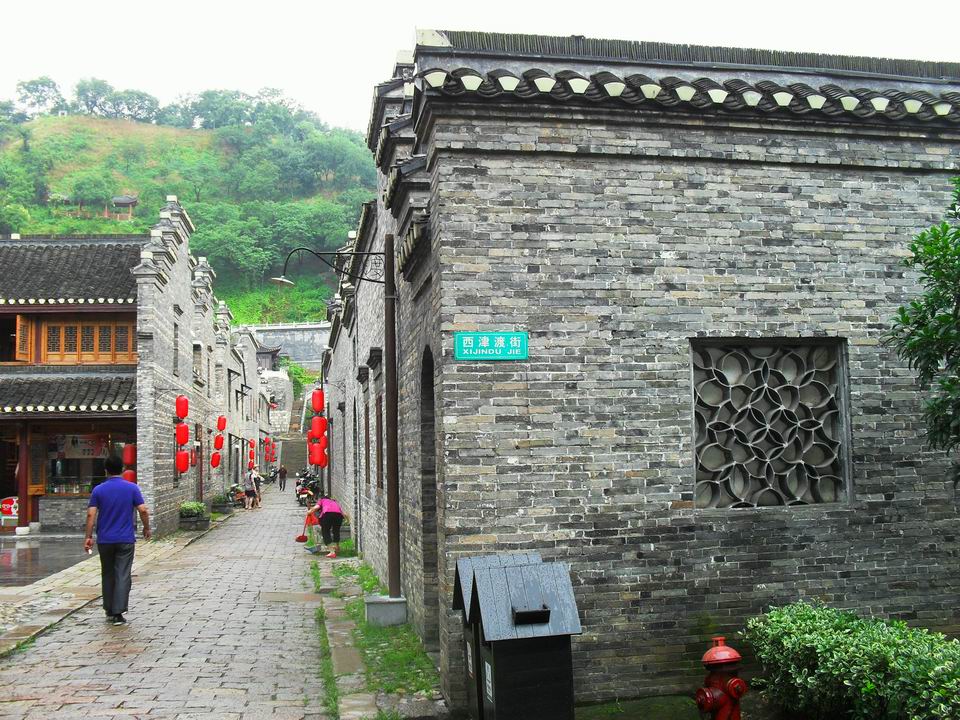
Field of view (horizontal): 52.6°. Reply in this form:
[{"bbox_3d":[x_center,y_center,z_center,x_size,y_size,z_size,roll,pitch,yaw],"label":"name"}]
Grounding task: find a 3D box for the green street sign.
[{"bbox_3d":[0.078,-0.089,6.251,0.487,0.180,0.025,0,-5,-12],"label":"green street sign"}]

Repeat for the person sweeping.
[{"bbox_3d":[-2.656,2.856,16.850,0.620,1.080,0.720,1,-5,-28],"label":"person sweeping"}]

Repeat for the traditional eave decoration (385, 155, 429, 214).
[{"bbox_3d":[-0.539,-1.265,7.018,0.280,0.280,0.760,0,-5,-10],"label":"traditional eave decoration"}]

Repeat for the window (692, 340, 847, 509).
[{"bbox_3d":[1.983,0.434,6.706,1.180,1.160,0.200,0,-5,-12],"label":"window"}]

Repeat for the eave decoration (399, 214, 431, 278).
[{"bbox_3d":[-0.525,-0.835,7.248,0.190,0.290,1.150,0,-5,-10],"label":"eave decoration"}]

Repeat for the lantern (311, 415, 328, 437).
[{"bbox_3d":[-4.093,1.711,24.600,0.320,0.580,0.320,-1,-5,0],"label":"lantern"}]

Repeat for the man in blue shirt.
[{"bbox_3d":[-3.730,1.839,10.000,0.620,1.680,0.450,0,-5,-13],"label":"man in blue shirt"}]

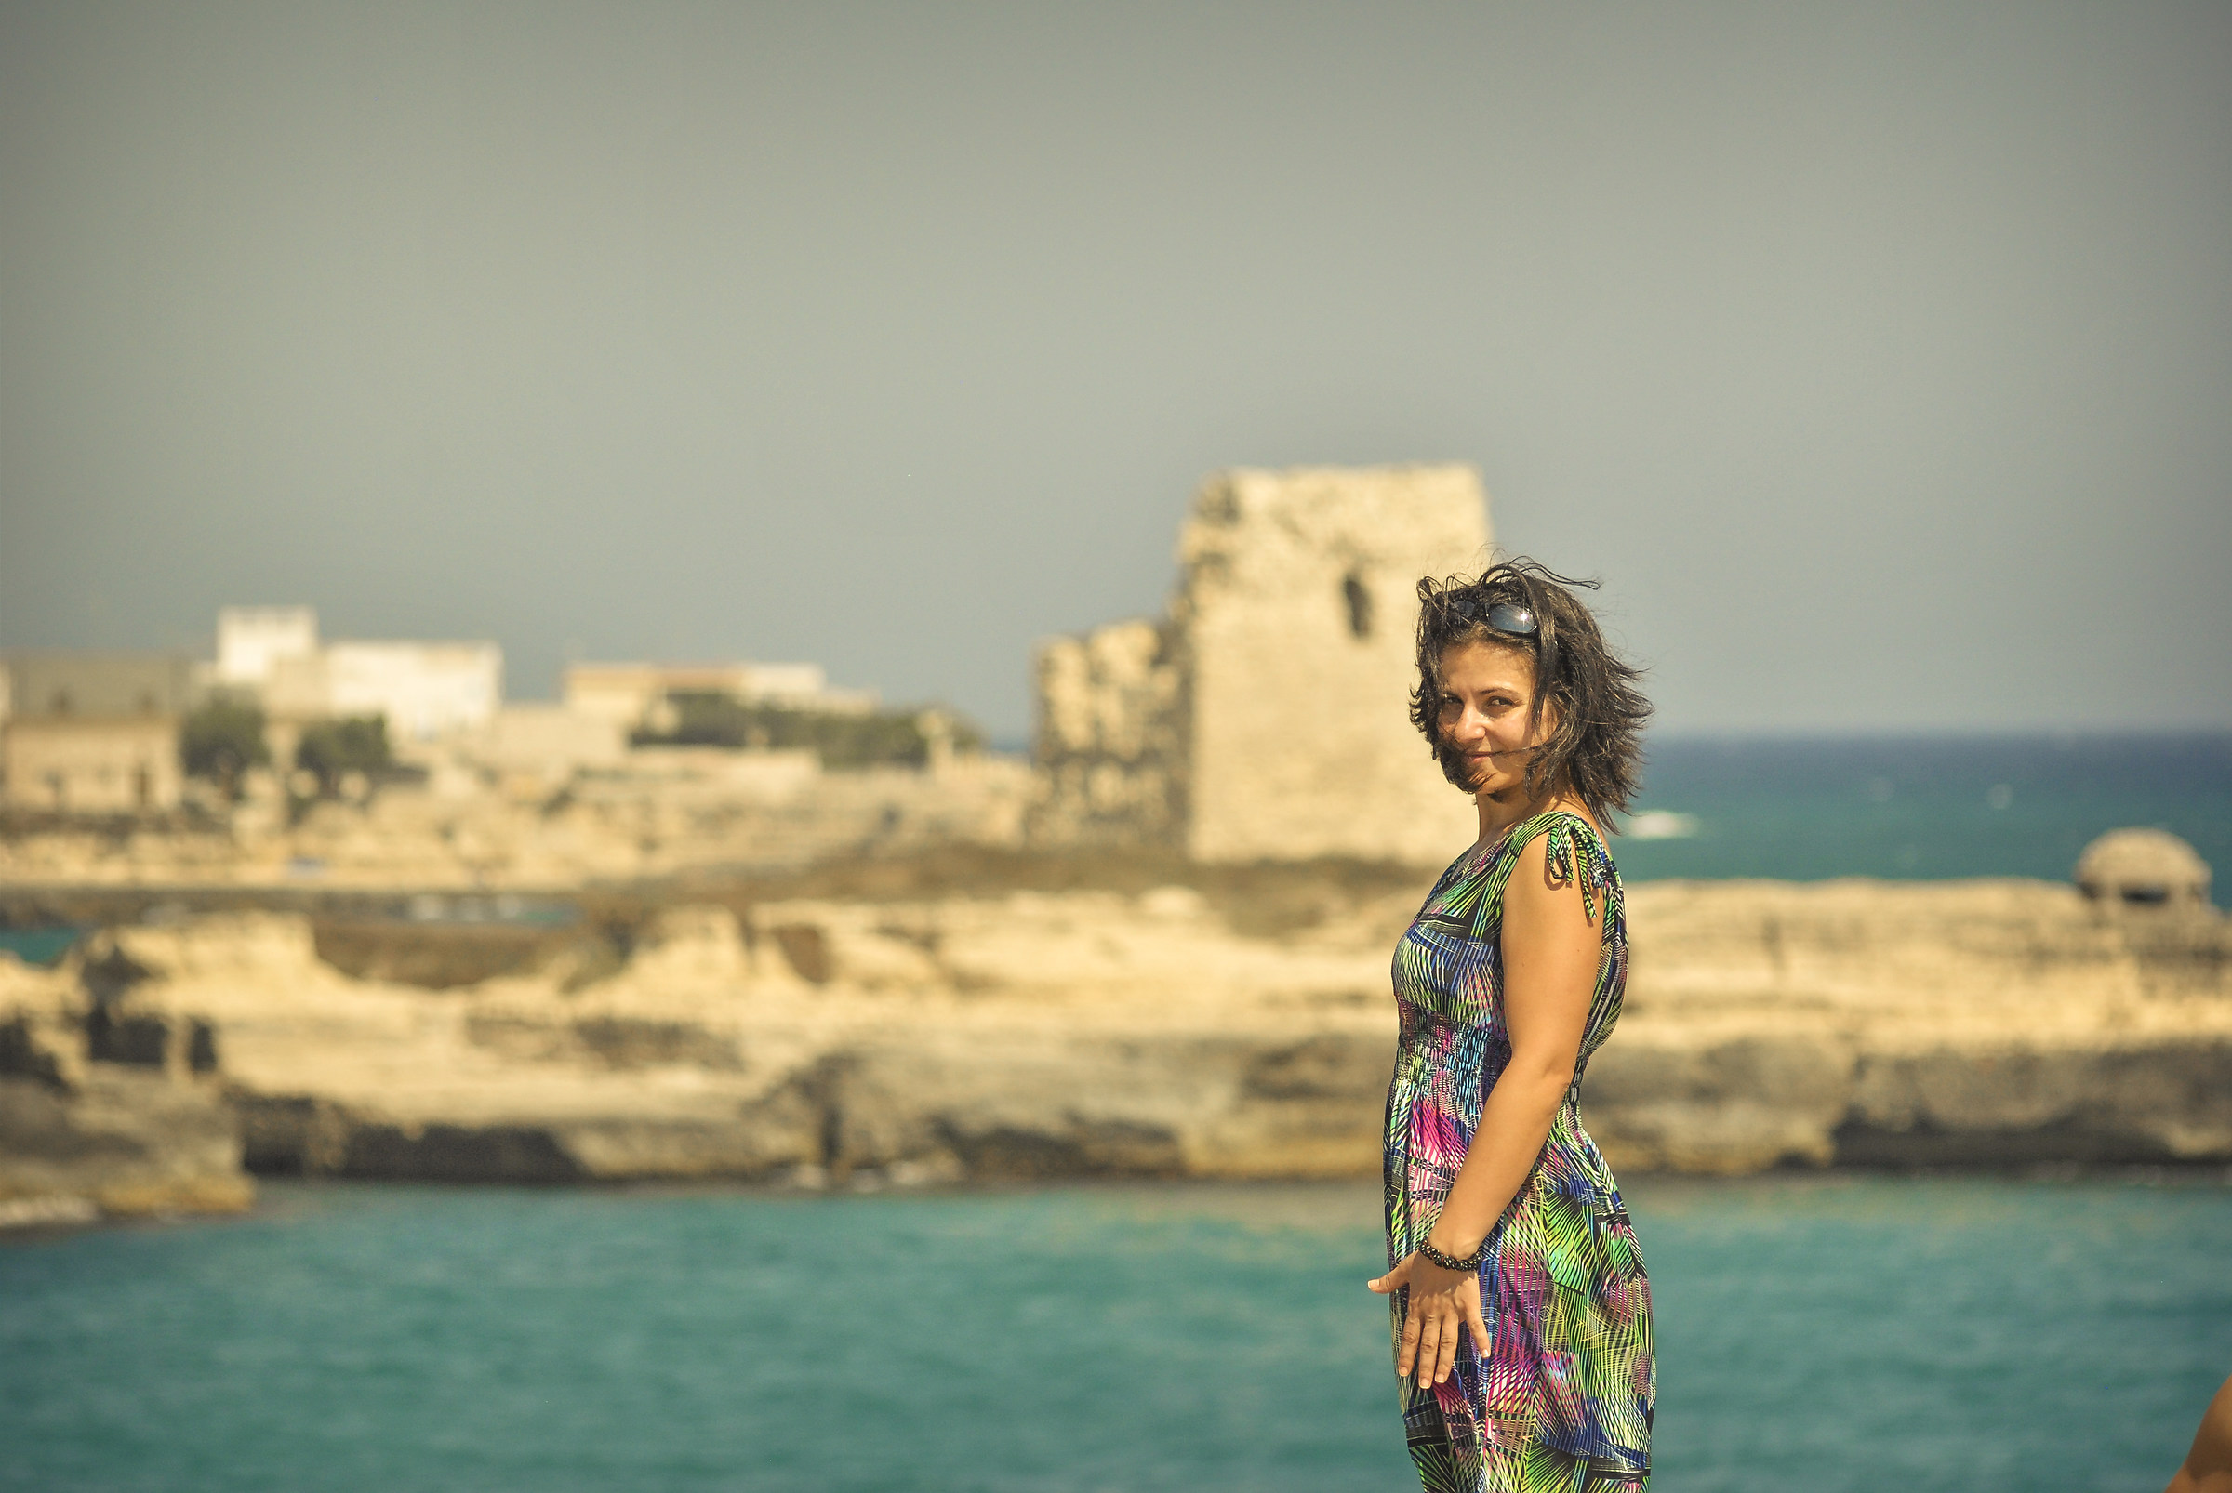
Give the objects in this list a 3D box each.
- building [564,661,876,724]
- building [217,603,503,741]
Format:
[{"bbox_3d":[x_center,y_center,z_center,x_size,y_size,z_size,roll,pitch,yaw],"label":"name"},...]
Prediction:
[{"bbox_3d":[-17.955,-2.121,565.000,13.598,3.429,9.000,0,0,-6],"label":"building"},{"bbox_3d":[-33.840,-3.075,560.000,12.557,6.250,10.000,0,0,-6],"label":"building"}]

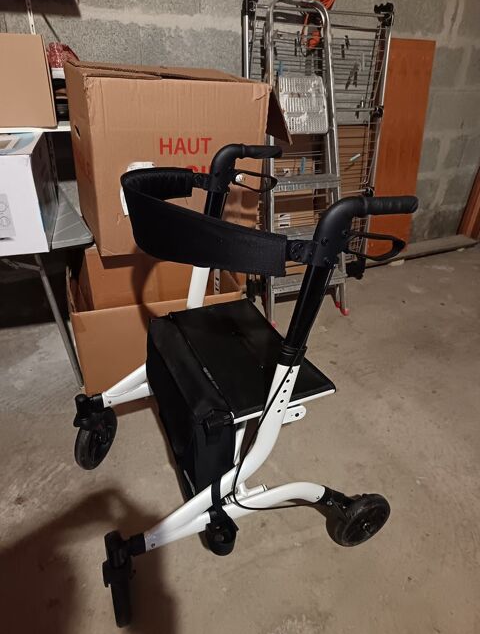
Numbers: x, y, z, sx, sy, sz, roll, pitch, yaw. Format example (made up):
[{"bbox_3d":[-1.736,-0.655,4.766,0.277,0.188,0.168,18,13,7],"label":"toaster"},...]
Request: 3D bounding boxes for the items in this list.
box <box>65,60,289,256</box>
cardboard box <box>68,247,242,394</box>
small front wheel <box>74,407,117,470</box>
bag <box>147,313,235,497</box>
[{"bbox_3d":[-0.272,-0.588,1.637,0.592,0.542,0.463,-9,32,-21],"label":"box"},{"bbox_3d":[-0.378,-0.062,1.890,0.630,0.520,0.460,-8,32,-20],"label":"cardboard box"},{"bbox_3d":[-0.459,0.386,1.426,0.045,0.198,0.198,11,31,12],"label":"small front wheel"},{"bbox_3d":[-0.138,0.208,1.127,0.115,0.265,0.395,-10,33,-22],"label":"bag"}]

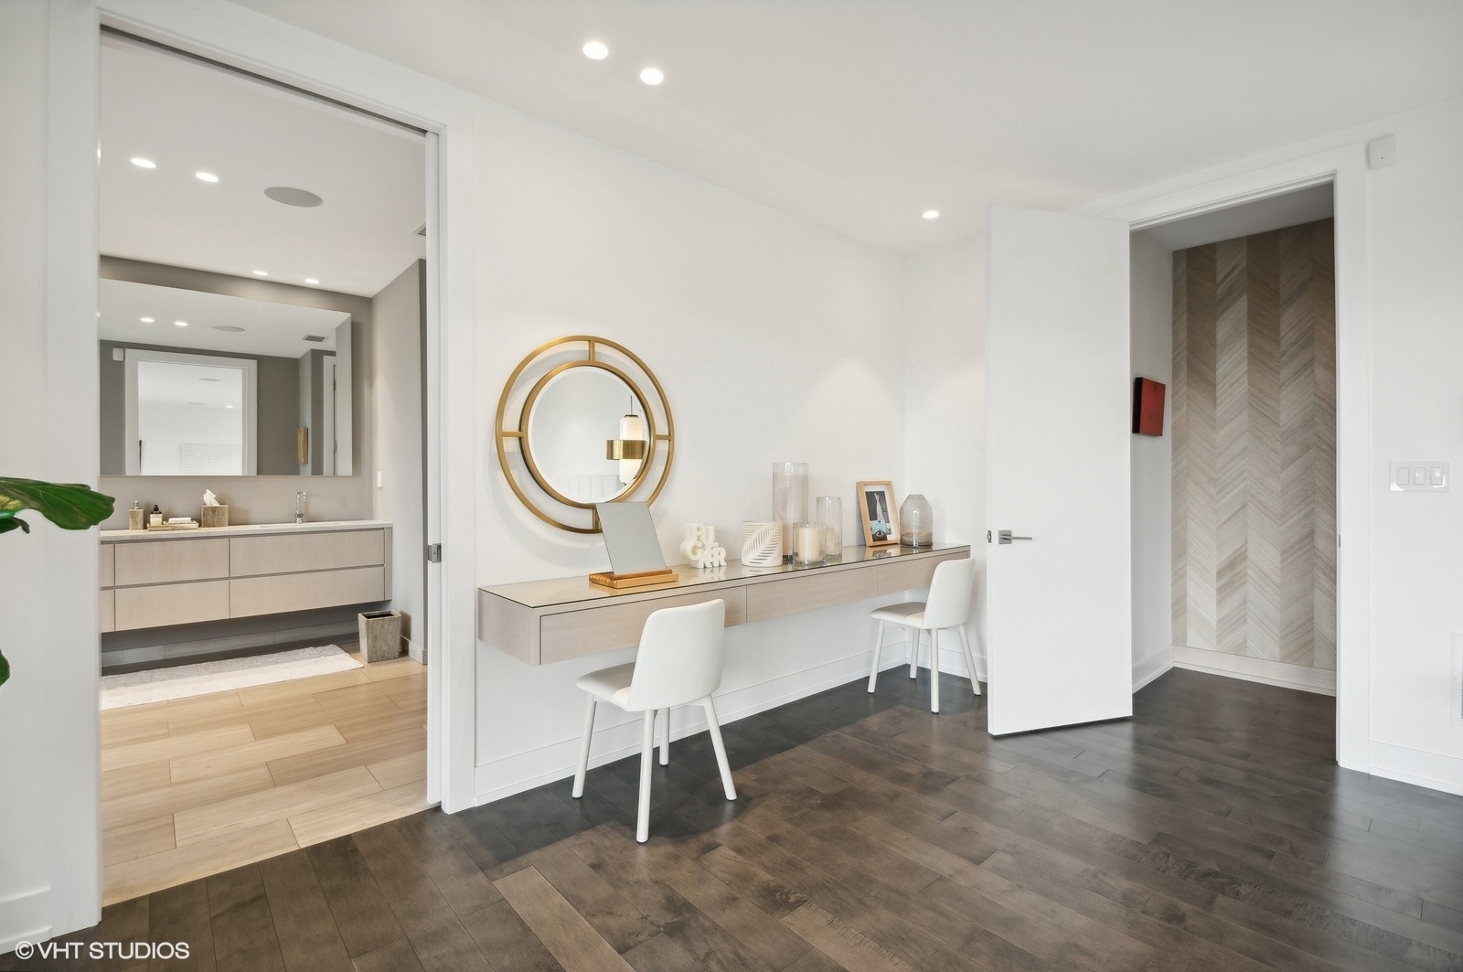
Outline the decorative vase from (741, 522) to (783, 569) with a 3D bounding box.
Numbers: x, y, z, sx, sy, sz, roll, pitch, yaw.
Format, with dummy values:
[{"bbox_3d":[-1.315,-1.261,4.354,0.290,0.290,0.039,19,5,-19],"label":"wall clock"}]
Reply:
[{"bbox_3d":[0.149,0.270,2.882,0.186,0.203,0.186,0,0,0],"label":"decorative vase"}]

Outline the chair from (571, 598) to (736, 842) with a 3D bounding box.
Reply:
[{"bbox_3d":[-0.289,0.791,2.280,0.452,0.756,0.470,0,0,-44],"label":"chair"}]

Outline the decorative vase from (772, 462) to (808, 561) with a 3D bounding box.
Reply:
[{"bbox_3d":[0.297,0.127,3.114,0.180,0.493,0.180,0,0,0],"label":"decorative vase"}]

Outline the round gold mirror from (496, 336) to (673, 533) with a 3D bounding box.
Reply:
[{"bbox_3d":[-0.568,-0.209,2.502,0.789,0.789,0.041,0,0,-40],"label":"round gold mirror"}]

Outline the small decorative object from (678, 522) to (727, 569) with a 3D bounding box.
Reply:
[{"bbox_3d":[-0.124,0.271,2.812,0.191,0.205,0.104,0,0,-40],"label":"small decorative object"}]

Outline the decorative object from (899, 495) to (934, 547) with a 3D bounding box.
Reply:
[{"bbox_3d":[1.145,0.209,3.763,0.197,0.323,0.197,0,0,-40],"label":"decorative object"}]

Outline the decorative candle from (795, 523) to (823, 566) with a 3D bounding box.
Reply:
[{"bbox_3d":[0.371,0.277,2.937,0.145,0.189,0.145,0,0,0],"label":"decorative candle"}]

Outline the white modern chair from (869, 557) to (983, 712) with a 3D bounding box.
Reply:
[{"bbox_3d":[1.066,0.786,3.417,0.452,0.756,0.470,0,0,-41],"label":"white modern chair"}]

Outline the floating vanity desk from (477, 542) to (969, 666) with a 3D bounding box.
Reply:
[{"bbox_3d":[0.263,0.462,2.926,2.709,0.183,0.479,0,0,-40],"label":"floating vanity desk"}]

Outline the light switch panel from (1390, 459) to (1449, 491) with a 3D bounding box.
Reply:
[{"bbox_3d":[2.628,-0.034,2.326,0.010,0.116,0.154,0,0,-40],"label":"light switch panel"}]

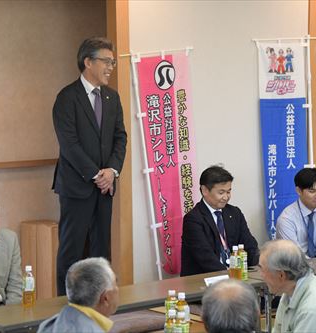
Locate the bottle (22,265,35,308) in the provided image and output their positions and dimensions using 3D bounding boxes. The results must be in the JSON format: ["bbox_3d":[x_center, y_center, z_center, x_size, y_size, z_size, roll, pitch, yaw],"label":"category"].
[{"bbox_3d":[-0.662,0.615,6.628,0.066,0.208,0.066,0,5,0],"label":"bottle"}]

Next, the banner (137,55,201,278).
[{"bbox_3d":[0.107,-0.014,8.949,0.500,1.530,0.060,-11,6,-40],"label":"banner"}]

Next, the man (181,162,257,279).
[{"bbox_3d":[0.433,0.463,7.873,0.600,0.920,0.660,-5,7,-41],"label":"man"}]

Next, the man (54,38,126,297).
[{"bbox_3d":[-0.377,0.131,7.270,0.490,1.706,0.310,-4,6,-38],"label":"man"}]

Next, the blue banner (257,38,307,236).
[{"bbox_3d":[0.961,-0.113,9.728,0.510,1.600,0.060,-7,5,-41],"label":"blue banner"}]

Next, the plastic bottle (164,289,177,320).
[{"bbox_3d":[0.066,0.672,5.912,0.066,0.208,0.066,0,5,0],"label":"plastic bottle"}]

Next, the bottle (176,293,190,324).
[{"bbox_3d":[0.111,0.677,5.851,0.066,0.208,0.066,0,5,0],"label":"bottle"}]

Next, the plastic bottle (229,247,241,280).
[{"bbox_3d":[0.436,0.554,7.258,0.066,0.208,0.066,0,5,0],"label":"plastic bottle"}]

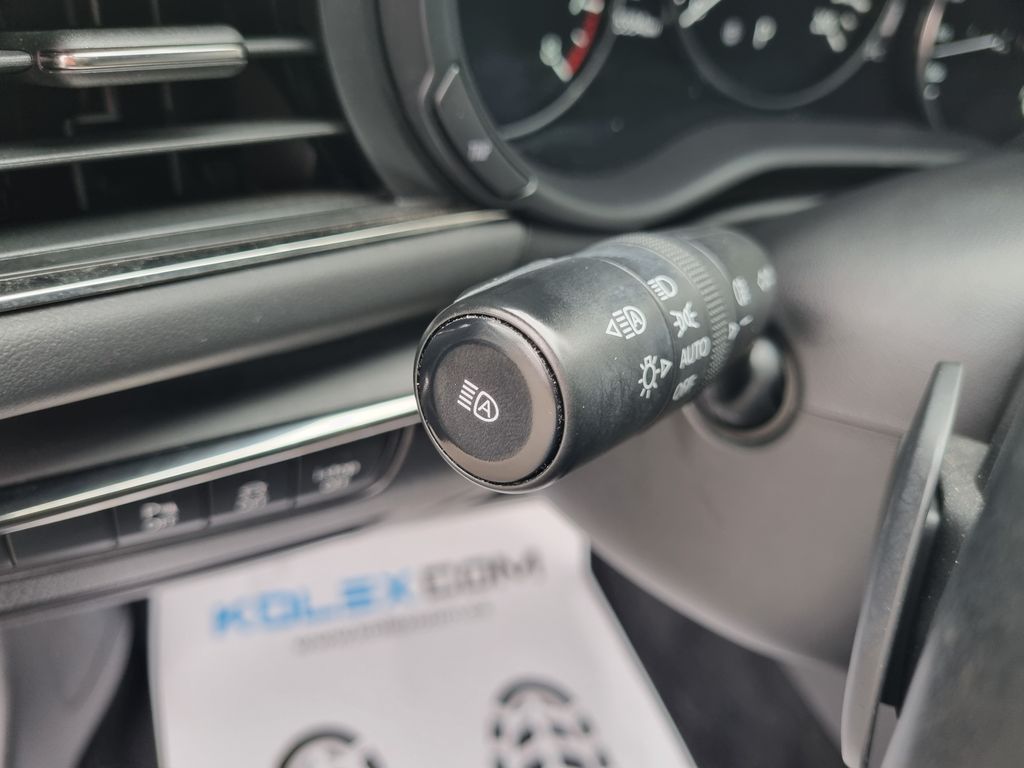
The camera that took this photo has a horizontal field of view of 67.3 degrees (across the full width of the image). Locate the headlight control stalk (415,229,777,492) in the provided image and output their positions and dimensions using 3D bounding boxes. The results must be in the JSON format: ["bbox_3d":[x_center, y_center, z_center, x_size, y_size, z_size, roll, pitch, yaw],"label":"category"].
[{"bbox_3d":[0.020,-0.009,0.133,0.032,0.032,0.089,19,25,28],"label":"headlight control stalk"}]

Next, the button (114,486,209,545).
[{"bbox_3d":[-0.092,0.031,0.200,0.022,0.014,0.008,-16,35,-25],"label":"button"}]

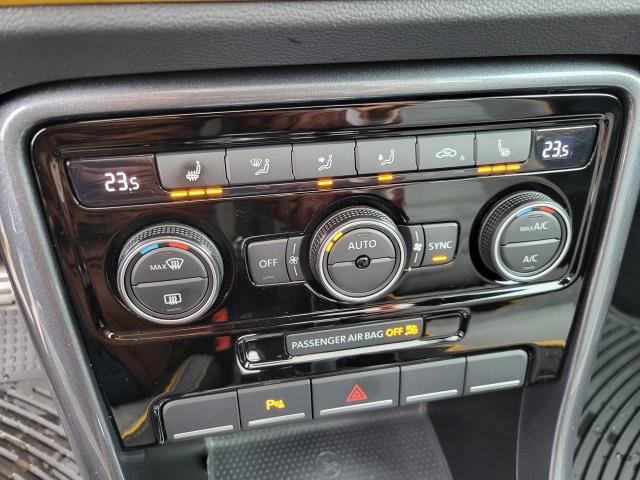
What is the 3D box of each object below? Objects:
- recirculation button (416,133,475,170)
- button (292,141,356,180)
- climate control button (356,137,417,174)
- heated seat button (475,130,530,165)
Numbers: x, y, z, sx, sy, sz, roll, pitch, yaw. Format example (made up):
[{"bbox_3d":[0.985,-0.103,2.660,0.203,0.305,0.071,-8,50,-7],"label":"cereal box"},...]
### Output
[{"bbox_3d":[0.047,-0.034,0.184,0.023,0.013,0.006,-6,20,-9],"label":"recirculation button"},{"bbox_3d":[0.002,-0.029,0.176,0.023,0.013,0.006,-6,20,-9],"label":"button"},{"bbox_3d":[0.024,-0.032,0.180,0.023,0.013,0.006,-6,20,-9],"label":"climate control button"},{"bbox_3d":[0.071,-0.037,0.188,0.023,0.013,0.006,-6,20,-9],"label":"heated seat button"}]

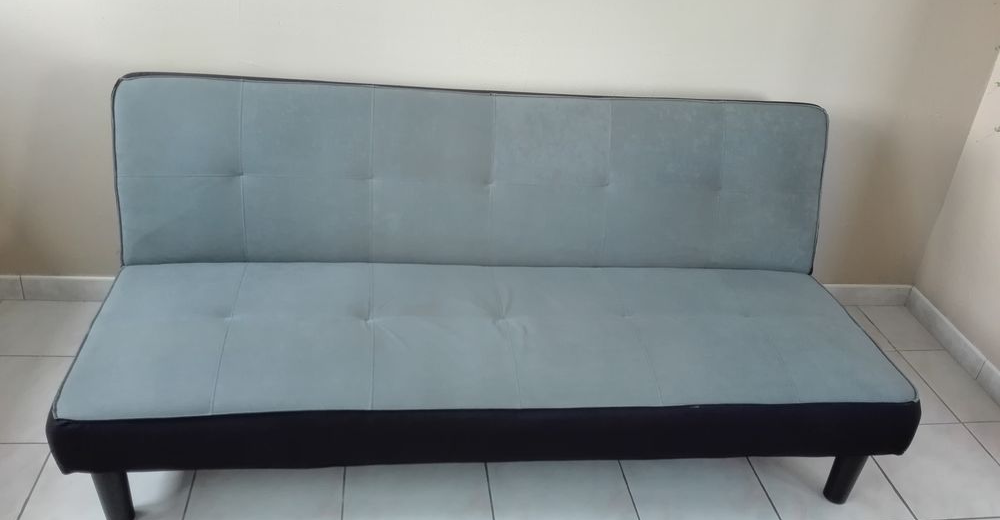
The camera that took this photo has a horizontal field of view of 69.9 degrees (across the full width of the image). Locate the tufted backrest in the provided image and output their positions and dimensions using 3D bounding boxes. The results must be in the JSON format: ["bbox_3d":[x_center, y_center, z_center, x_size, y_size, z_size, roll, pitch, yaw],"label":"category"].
[{"bbox_3d":[-0.030,-0.191,1.840,1.742,0.460,0.130,1,9,-8],"label":"tufted backrest"}]

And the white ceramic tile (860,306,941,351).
[{"bbox_3d":[1.327,0.225,2.375,0.176,0.010,0.248,1,33,-8],"label":"white ceramic tile"}]

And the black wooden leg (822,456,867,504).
[{"bbox_3d":[0.821,0.506,1.691,0.060,0.165,0.060,1,33,-8],"label":"black wooden leg"}]

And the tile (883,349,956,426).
[{"bbox_3d":[1.103,0.373,2.107,0.335,0.010,0.312,1,33,-8],"label":"tile"}]

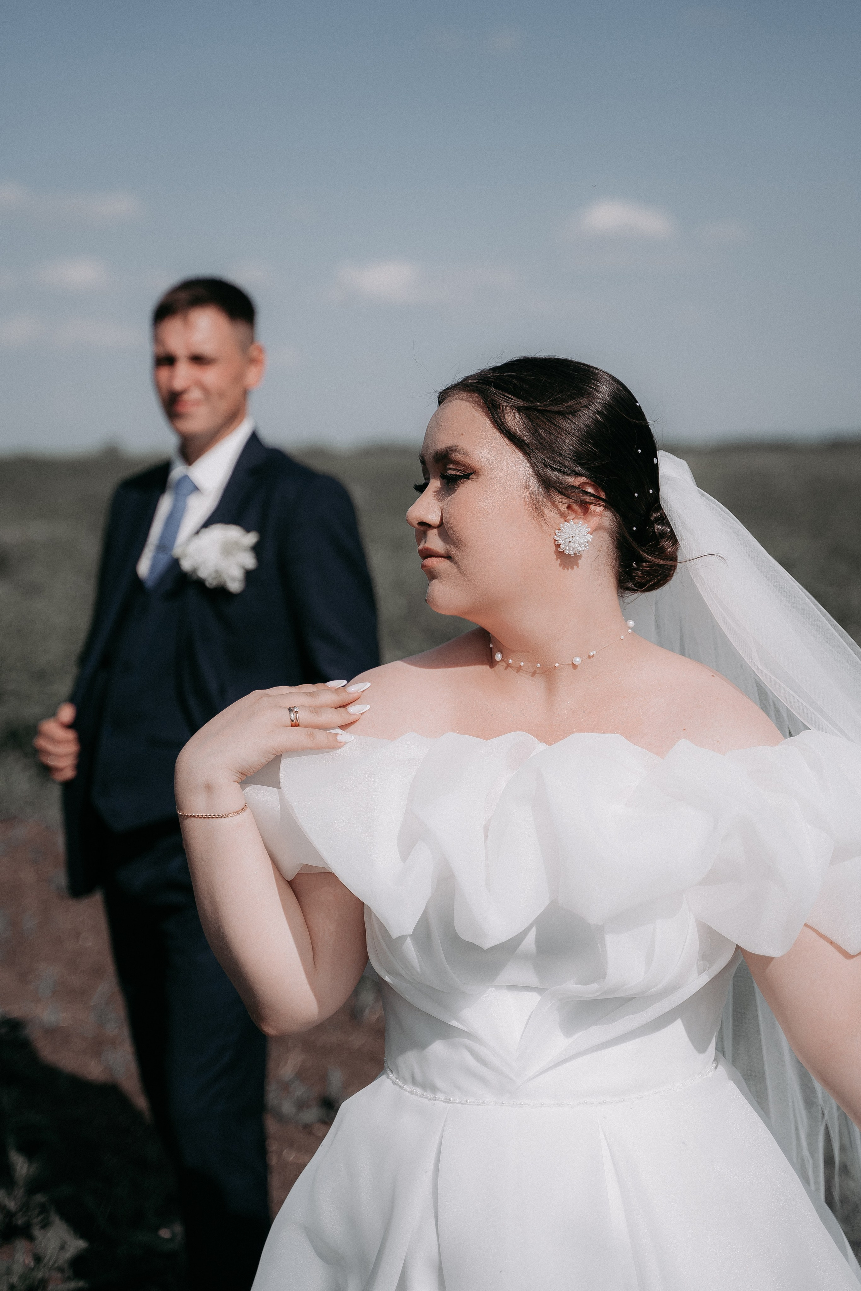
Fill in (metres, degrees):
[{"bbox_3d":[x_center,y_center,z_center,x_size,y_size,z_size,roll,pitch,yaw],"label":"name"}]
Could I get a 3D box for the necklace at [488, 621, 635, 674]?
[{"bbox_3d":[0.115,-0.007,1.920,0.128,0.030,0.125,-1,30,10],"label":"necklace"}]

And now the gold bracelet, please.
[{"bbox_3d":[-0.185,0.138,1.860,0.061,0.010,0.050,0,25,6],"label":"gold bracelet"}]

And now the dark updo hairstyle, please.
[{"bbox_3d":[0.112,-0.149,1.920,0.205,0.205,0.175,-5,6,-25],"label":"dark updo hairstyle"}]

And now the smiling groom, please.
[{"bbox_3d":[-0.336,0.358,3.281,0.570,1.800,0.380,3,7,38],"label":"smiling groom"}]

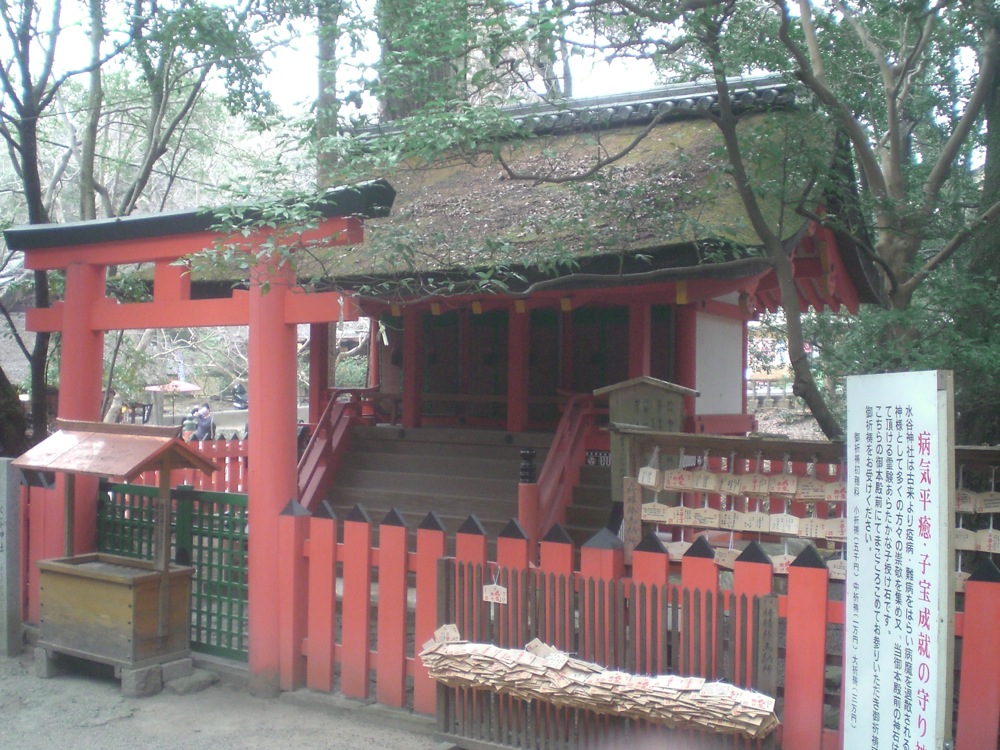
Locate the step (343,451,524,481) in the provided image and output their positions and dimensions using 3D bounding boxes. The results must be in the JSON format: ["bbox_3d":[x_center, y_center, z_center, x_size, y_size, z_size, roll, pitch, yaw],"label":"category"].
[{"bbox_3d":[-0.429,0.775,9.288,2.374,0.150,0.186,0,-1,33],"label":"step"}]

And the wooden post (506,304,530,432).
[{"bbox_3d":[0.147,-0.065,9.158,0.129,1.084,0.129,0,-1,33],"label":"wooden post"}]

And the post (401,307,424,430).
[{"bbox_3d":[-0.773,-0.068,9.759,0.129,1.084,0.129,0,-1,33],"label":"post"}]

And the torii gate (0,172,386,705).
[{"bbox_3d":[-1.900,0.347,6.376,3.097,2.684,0.268,0,-1,33],"label":"torii gate"}]

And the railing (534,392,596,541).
[{"bbox_3d":[0.445,0.662,8.362,0.165,1.063,0.785,0,-1,33],"label":"railing"}]

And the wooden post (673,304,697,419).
[{"bbox_3d":[1.563,-0.069,9.219,0.155,1.053,0.155,0,-1,33],"label":"wooden post"}]

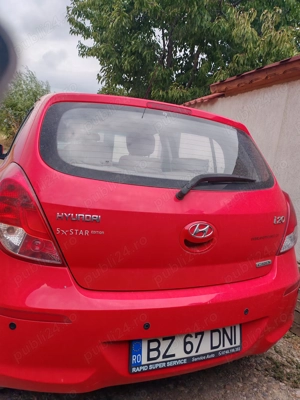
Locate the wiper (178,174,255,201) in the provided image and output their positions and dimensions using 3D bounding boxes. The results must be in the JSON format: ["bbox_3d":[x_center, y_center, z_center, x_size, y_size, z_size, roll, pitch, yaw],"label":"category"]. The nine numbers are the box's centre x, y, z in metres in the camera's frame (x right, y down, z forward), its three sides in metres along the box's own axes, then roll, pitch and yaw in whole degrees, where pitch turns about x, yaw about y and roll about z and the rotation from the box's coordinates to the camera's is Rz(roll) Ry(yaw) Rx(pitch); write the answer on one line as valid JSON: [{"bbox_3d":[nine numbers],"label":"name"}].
[{"bbox_3d":[0.338,-0.057,1.465,0.470,0.135,0.060,2,-27,-24],"label":"wiper"}]

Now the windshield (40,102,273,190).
[{"bbox_3d":[0.116,-0.234,1.500,1.210,0.430,0.100,2,-27,-24],"label":"windshield"}]

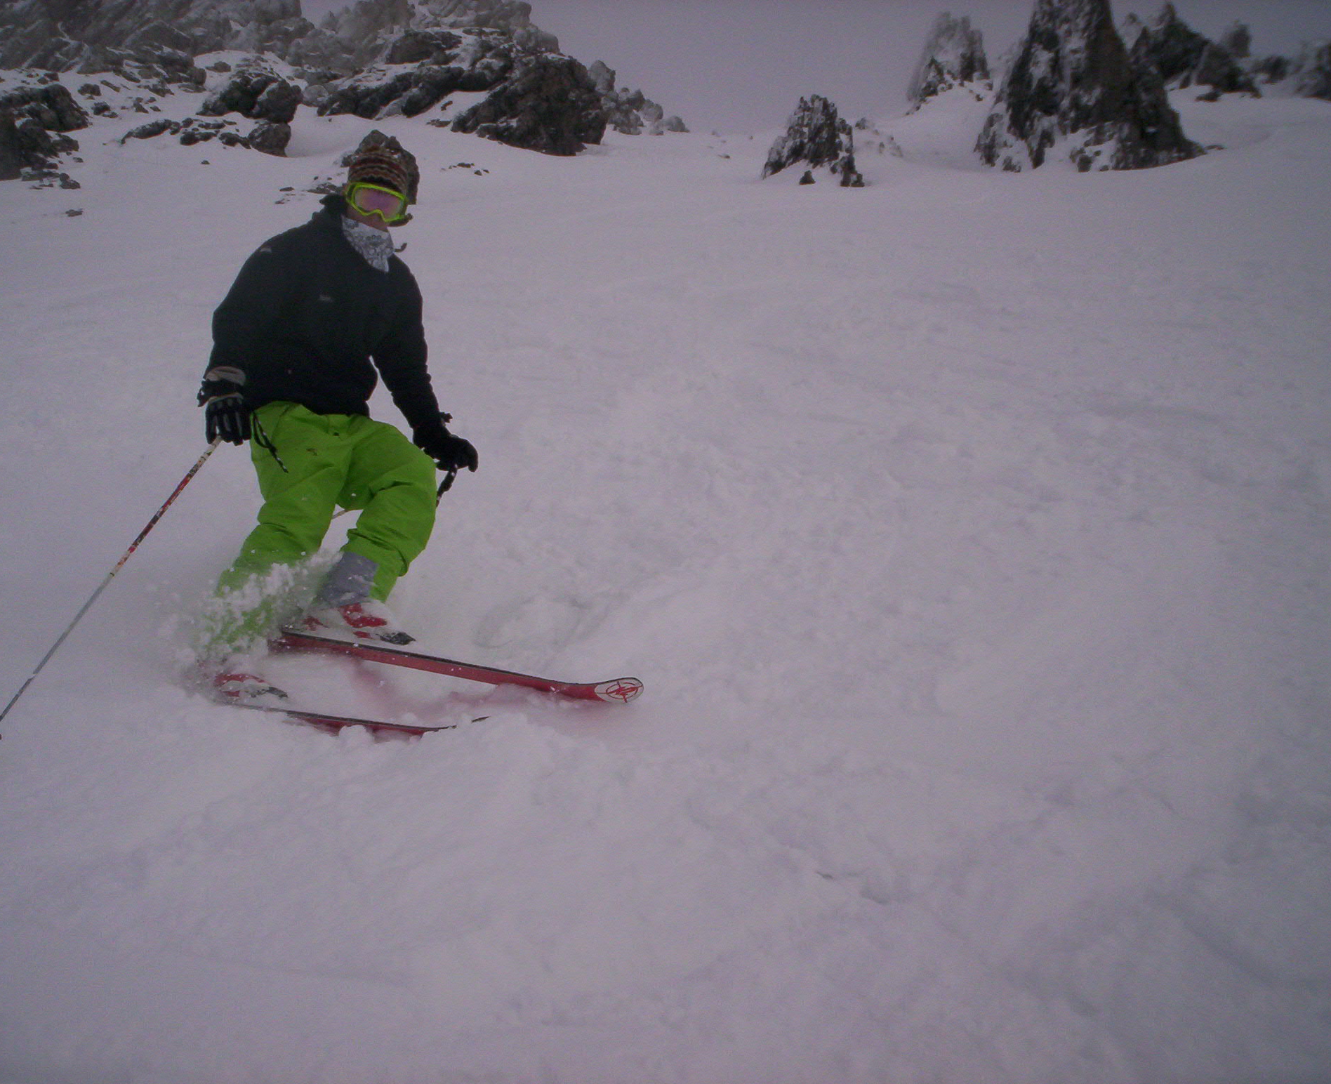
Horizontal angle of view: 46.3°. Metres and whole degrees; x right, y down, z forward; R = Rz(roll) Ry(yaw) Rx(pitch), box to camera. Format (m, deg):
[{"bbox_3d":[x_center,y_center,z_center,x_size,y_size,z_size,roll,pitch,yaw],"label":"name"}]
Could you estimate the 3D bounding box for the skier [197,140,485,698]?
[{"bbox_3d":[-0.939,-0.365,4.420,0.740,1.560,0.640,8,-2,-27],"label":"skier"}]

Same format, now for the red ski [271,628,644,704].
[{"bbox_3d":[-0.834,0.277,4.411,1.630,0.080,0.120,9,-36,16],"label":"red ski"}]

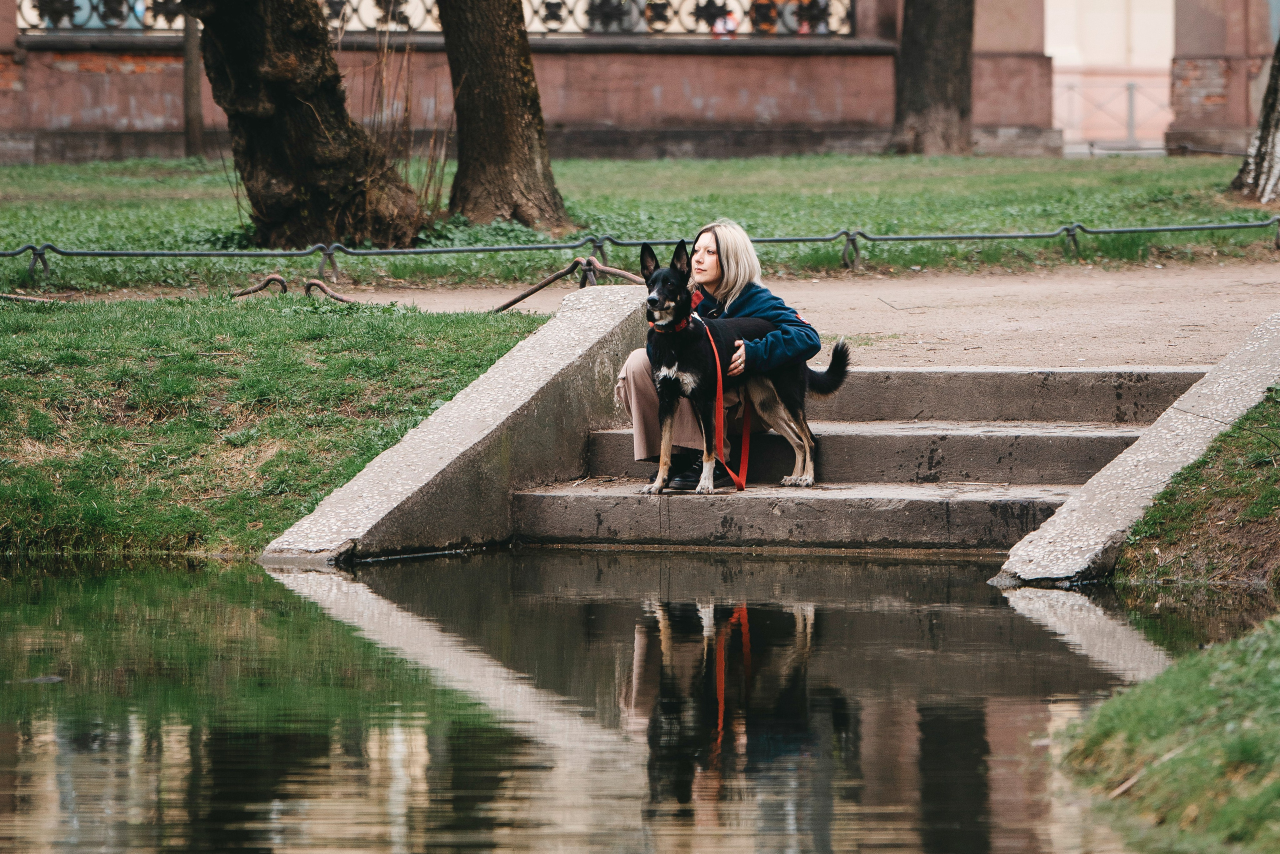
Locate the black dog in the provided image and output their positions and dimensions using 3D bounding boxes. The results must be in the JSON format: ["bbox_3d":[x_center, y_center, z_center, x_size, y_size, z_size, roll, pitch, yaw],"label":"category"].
[{"bbox_3d":[0.365,-0.216,15.150,0.780,0.875,0.250,-4,6,-39],"label":"black dog"}]

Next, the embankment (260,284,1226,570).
[{"bbox_3d":[0.500,-0.028,15.300,2.950,0.870,2.200,1,5,17],"label":"embankment"}]

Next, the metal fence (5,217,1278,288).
[{"bbox_3d":[0.360,-1.049,25.700,9.200,0.230,0.080,-3,5,-34],"label":"metal fence"}]

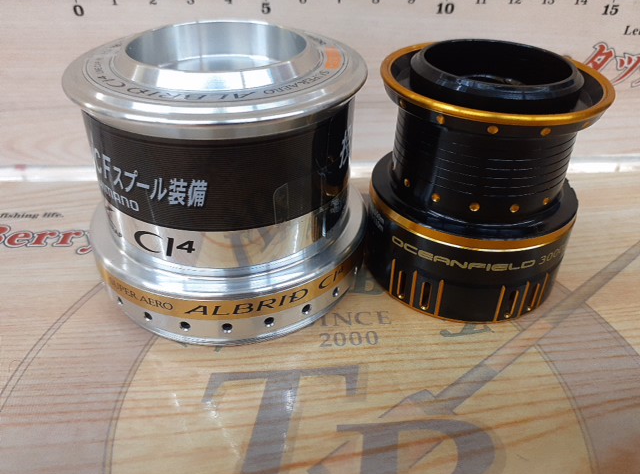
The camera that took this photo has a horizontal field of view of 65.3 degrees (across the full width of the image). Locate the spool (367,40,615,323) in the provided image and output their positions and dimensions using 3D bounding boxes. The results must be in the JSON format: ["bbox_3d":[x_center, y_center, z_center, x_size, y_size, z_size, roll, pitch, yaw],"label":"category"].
[{"bbox_3d":[0.037,-0.017,0.122,0.052,0.053,0.052,-1,38,-2],"label":"spool"}]

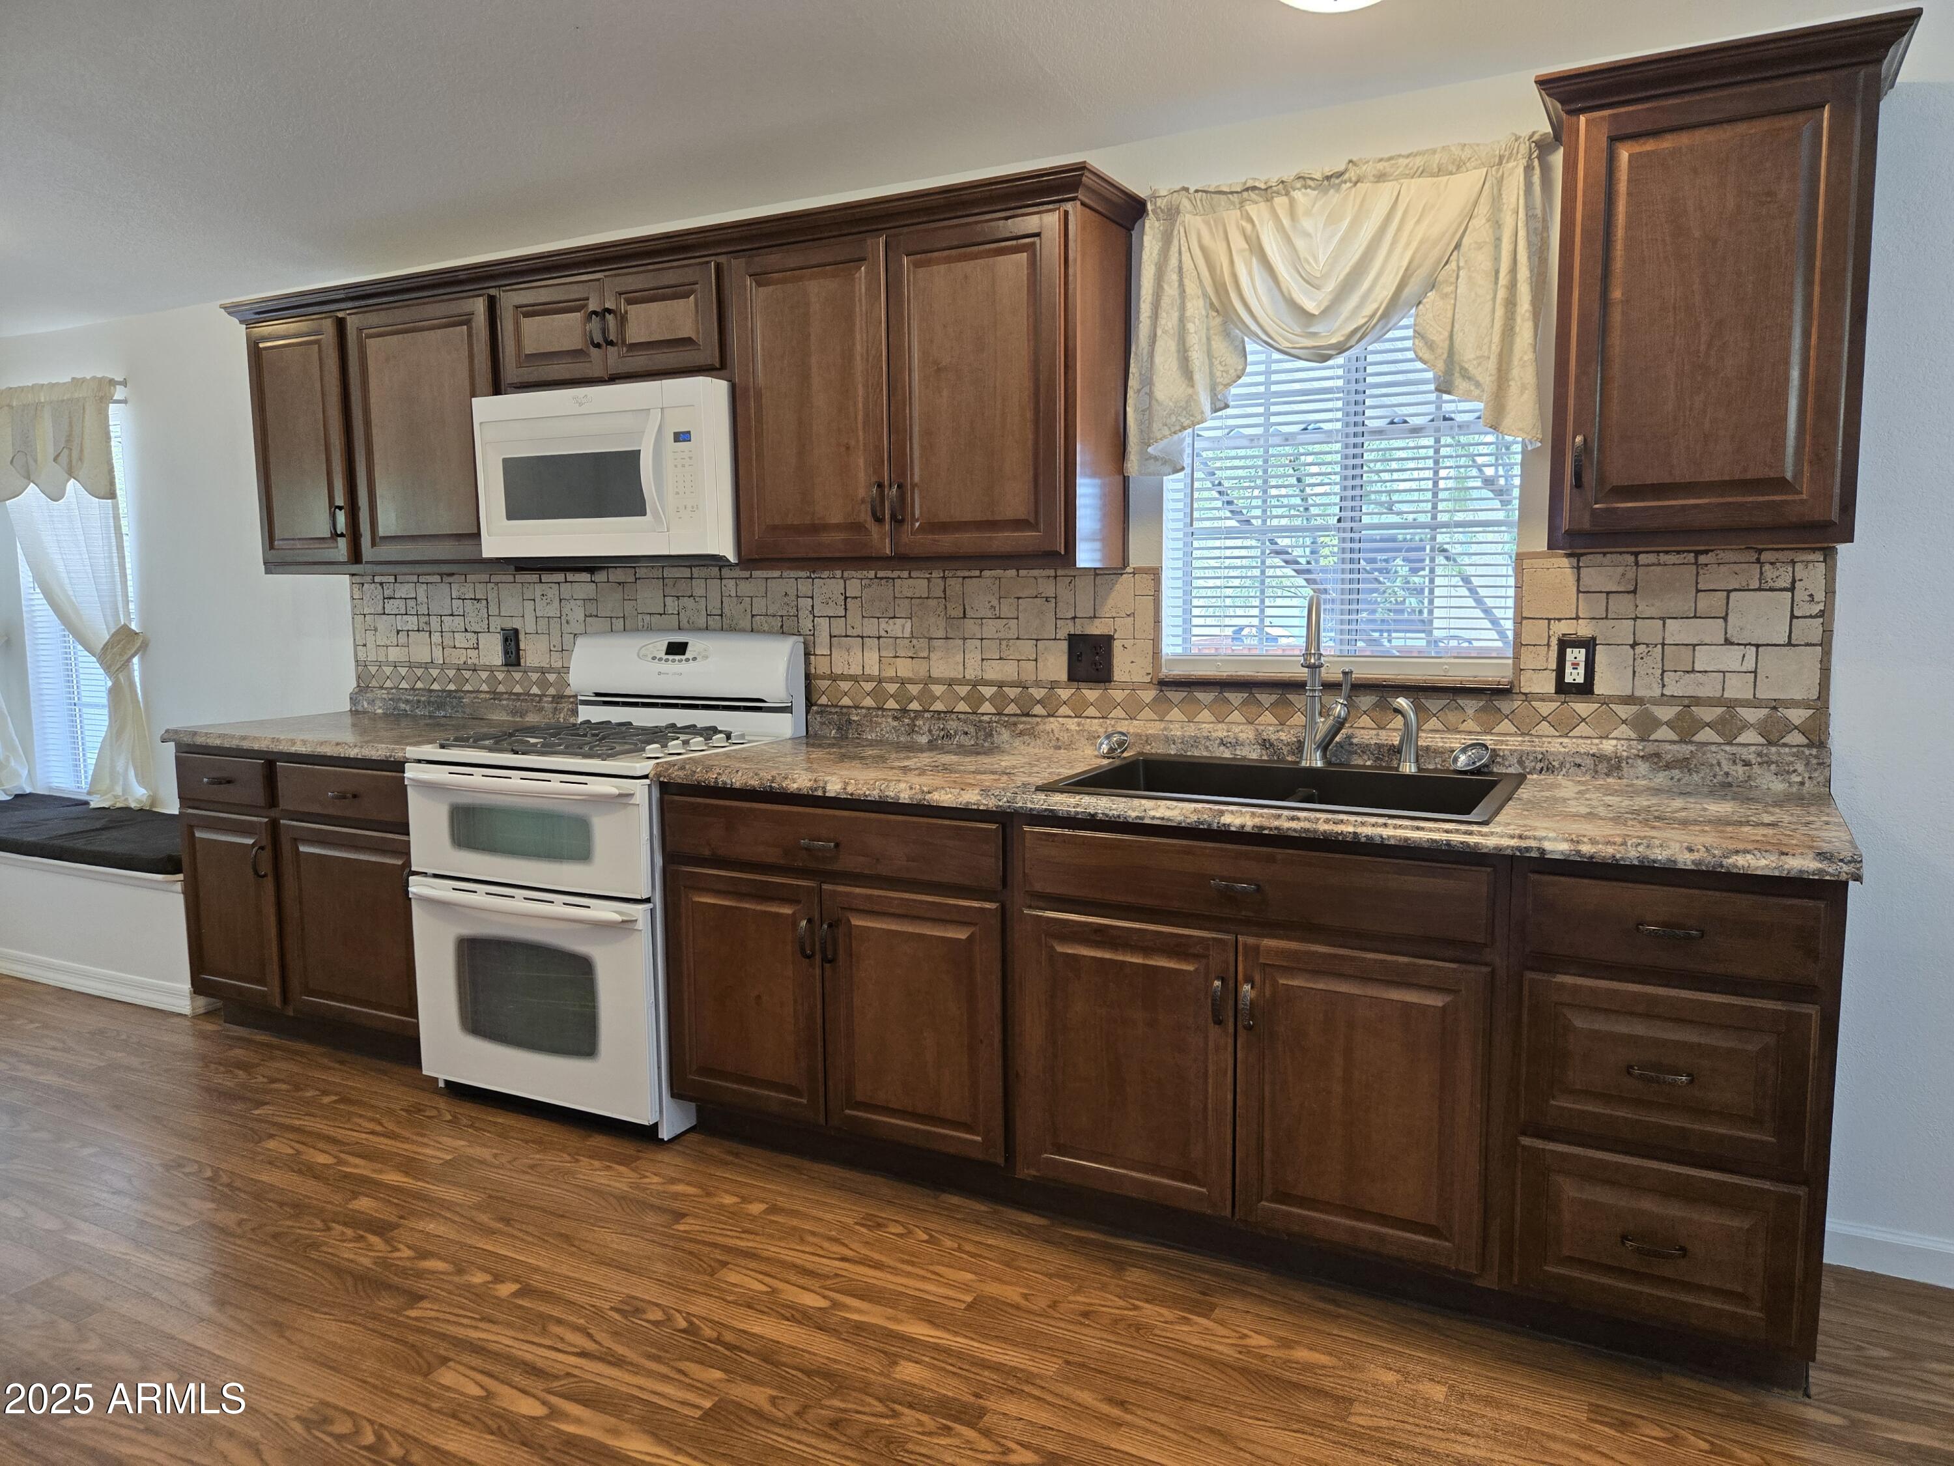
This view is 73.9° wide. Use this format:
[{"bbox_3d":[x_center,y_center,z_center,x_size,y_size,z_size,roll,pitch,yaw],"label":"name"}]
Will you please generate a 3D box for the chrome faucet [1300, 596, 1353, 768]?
[{"bbox_3d":[0.726,-0.103,2.722,0.115,0.370,0.245,2,6,18],"label":"chrome faucet"}]

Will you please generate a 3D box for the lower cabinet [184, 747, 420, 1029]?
[{"bbox_3d":[-1.758,0.446,3.900,1.053,0.853,0.654,3,7,28],"label":"lower cabinet"}]

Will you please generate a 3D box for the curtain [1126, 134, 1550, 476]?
[{"bbox_3d":[0.740,-0.876,2.748,0.873,0.615,0.100,3,7,28],"label":"curtain"}]

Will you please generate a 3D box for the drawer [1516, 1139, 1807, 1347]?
[{"bbox_3d":[1.184,0.787,2.270,0.404,0.254,0.480,3,7,28],"label":"drawer"}]

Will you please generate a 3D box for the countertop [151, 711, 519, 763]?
[{"bbox_3d":[-1.769,0.001,3.863,1.100,0.048,0.645,3,7,28],"label":"countertop"}]

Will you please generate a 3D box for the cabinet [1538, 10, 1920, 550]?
[{"bbox_3d":[1.299,-0.742,2.329,0.552,0.816,0.343,3,7,28],"label":"cabinet"}]

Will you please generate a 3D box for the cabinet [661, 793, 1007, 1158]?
[{"bbox_3d":[-0.183,0.527,3.076,0.903,0.853,0.654,3,7,28],"label":"cabinet"}]

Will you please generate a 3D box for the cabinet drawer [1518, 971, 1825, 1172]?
[{"bbox_3d":[1.183,0.510,2.241,0.407,0.261,0.480,3,7,28],"label":"cabinet drawer"}]

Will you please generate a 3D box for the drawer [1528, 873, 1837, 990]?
[{"bbox_3d":[1.181,0.284,2.217,0.404,0.130,0.480,3,7,28],"label":"drawer"}]

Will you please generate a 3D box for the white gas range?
[{"bbox_3d":[-0.963,0.349,3.406,0.770,1.185,0.705,3,7,28],"label":"white gas range"}]

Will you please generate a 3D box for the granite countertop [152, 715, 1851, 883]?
[{"bbox_3d":[-0.402,0.071,3.147,4.190,0.048,0.645,3,7,28],"label":"granite countertop"}]

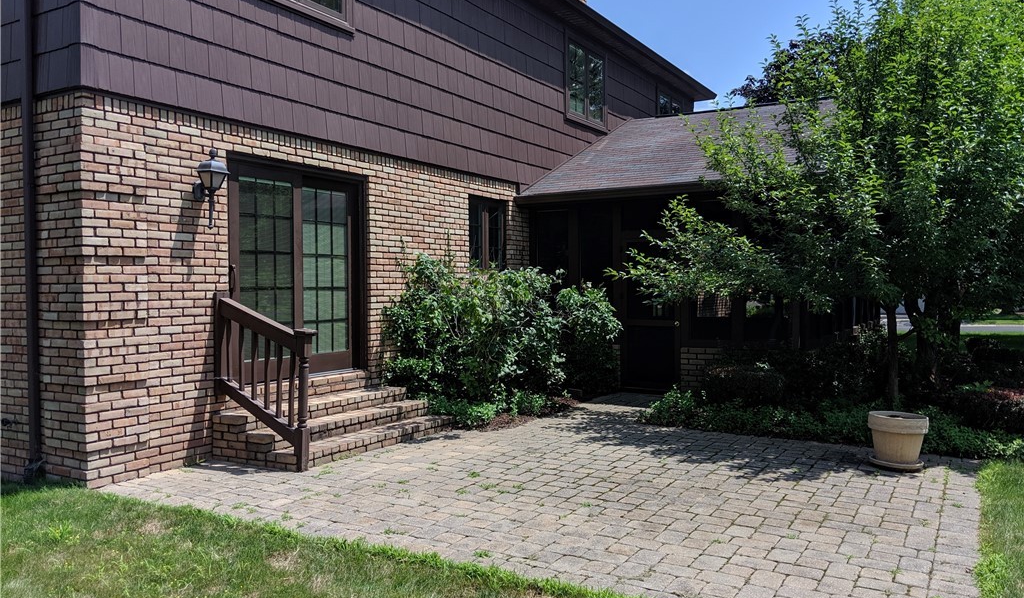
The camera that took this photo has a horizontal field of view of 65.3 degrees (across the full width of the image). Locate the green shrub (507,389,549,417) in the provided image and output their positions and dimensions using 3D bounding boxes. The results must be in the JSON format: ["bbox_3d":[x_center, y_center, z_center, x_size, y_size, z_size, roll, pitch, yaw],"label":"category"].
[{"bbox_3d":[0.173,1.147,8.995,0.420,0.300,0.430,0,1,31],"label":"green shrub"}]

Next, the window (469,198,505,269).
[{"bbox_3d":[-0.347,-0.840,10.466,0.110,0.940,0.880,0,1,31],"label":"window"}]

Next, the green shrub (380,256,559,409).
[{"bbox_3d":[-0.347,0.428,9.296,1.060,1.740,2.300,0,1,31],"label":"green shrub"}]

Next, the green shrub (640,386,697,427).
[{"bbox_3d":[1.686,1.110,8.505,0.520,0.380,0.550,0,1,31],"label":"green shrub"}]

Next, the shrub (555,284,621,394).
[{"bbox_3d":[0.906,0.525,10.470,0.850,1.460,0.880,0,1,0],"label":"shrub"}]

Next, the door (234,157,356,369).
[{"bbox_3d":[-2.030,-0.242,7.683,0.120,1.980,1.760,0,1,31],"label":"door"}]

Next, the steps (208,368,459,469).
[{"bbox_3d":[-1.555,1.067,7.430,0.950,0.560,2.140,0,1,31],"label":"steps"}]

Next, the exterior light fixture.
[{"bbox_3d":[-2.478,-0.898,6.560,0.270,0.655,0.200,0,1,31],"label":"exterior light fixture"}]

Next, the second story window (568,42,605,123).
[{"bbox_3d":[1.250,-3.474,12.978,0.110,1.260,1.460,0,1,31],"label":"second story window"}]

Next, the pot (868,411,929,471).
[{"bbox_3d":[3.195,1.177,6.631,0.450,0.400,0.450,0,1,31],"label":"pot"}]

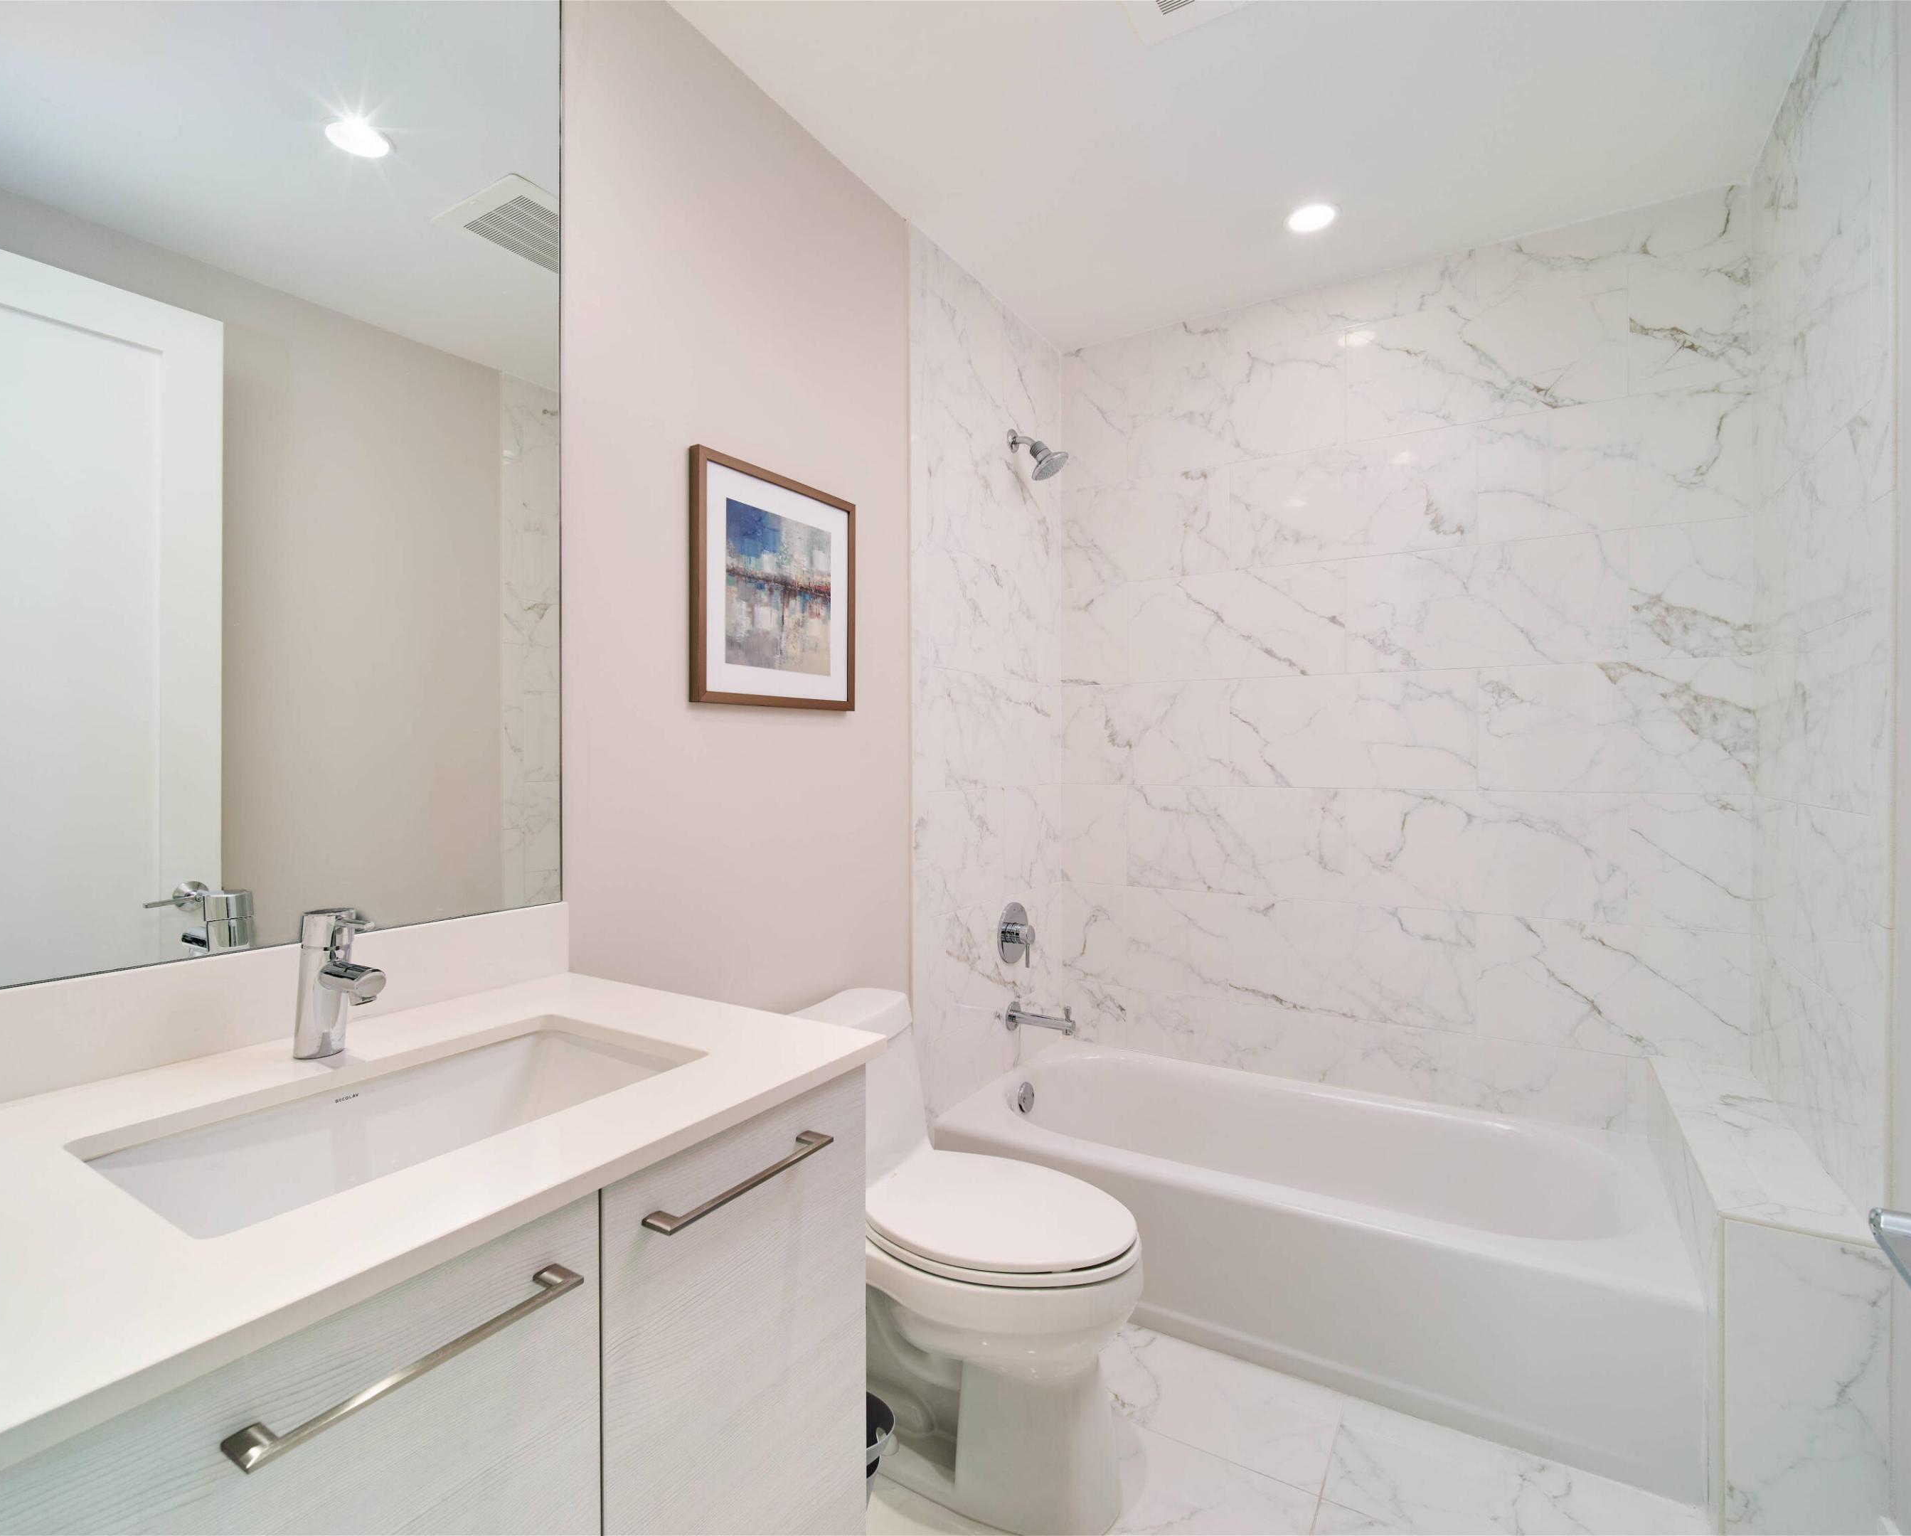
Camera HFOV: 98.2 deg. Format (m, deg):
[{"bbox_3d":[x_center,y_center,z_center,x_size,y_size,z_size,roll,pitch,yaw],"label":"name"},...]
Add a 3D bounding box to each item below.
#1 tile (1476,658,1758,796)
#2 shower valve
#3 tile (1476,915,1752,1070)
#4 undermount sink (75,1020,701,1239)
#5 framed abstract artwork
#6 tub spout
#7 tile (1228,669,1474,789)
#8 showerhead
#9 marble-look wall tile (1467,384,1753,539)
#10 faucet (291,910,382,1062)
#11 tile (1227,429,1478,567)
[{"bbox_3d":[1.538,-0.096,1.956,0.515,0.313,0.010,0,0,33],"label":"tile"},{"bbox_3d":[0.203,0.495,2.434,0.076,0.189,0.178,0,0,33],"label":"shower valve"},{"bbox_3d":[1.538,0.512,1.960,0.510,0.318,0.010,0,0,33],"label":"tile"},{"bbox_3d":[-0.511,0.400,0.803,0.288,0.151,0.449,0,0,33],"label":"undermount sink"},{"bbox_3d":[-0.343,-0.342,1.640,0.025,0.450,0.424,0,0,33],"label":"framed abstract artwork"},{"bbox_3d":[0.252,0.730,2.403,0.192,0.102,0.081,0,0,33],"label":"tub spout"},{"bbox_3d":[1.065,-0.101,2.265,0.615,0.319,0.010,0,0,33],"label":"tile"},{"bbox_3d":[0.238,-0.916,2.403,0.162,0.170,0.095,0,0,33],"label":"showerhead"},{"bbox_3d":[1.535,-0.719,1.955,0.518,0.313,0.010,0,0,33],"label":"marble-look wall tile"},{"bbox_3d":[-0.666,0.237,0.898,0.158,0.165,0.051,0,0,33],"label":"faucet"},{"bbox_3d":[1.062,-0.728,2.264,0.611,0.313,0.010,0,0,33],"label":"tile"}]

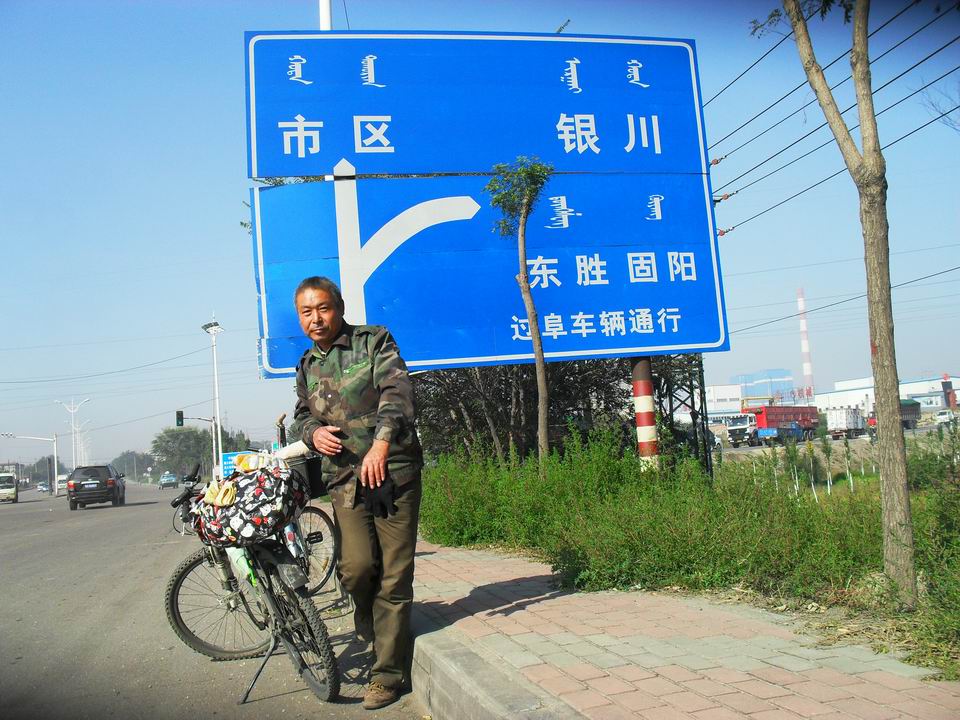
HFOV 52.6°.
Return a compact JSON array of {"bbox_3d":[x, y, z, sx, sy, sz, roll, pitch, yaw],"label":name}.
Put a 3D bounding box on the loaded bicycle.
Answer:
[{"bbox_3d":[-1.089,1.011,4.735,0.620,1.080,1.570,0,-7,-29],"label":"loaded bicycle"}]

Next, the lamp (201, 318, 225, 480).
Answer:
[{"bbox_3d":[-13.946,2.348,51.469,1.150,9.200,1.100,3,-8,-45],"label":"lamp"}]

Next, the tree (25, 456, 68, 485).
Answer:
[{"bbox_3d":[-94.011,23.994,210.398,9.000,7.800,8.500,-3,-6,0],"label":"tree"}]

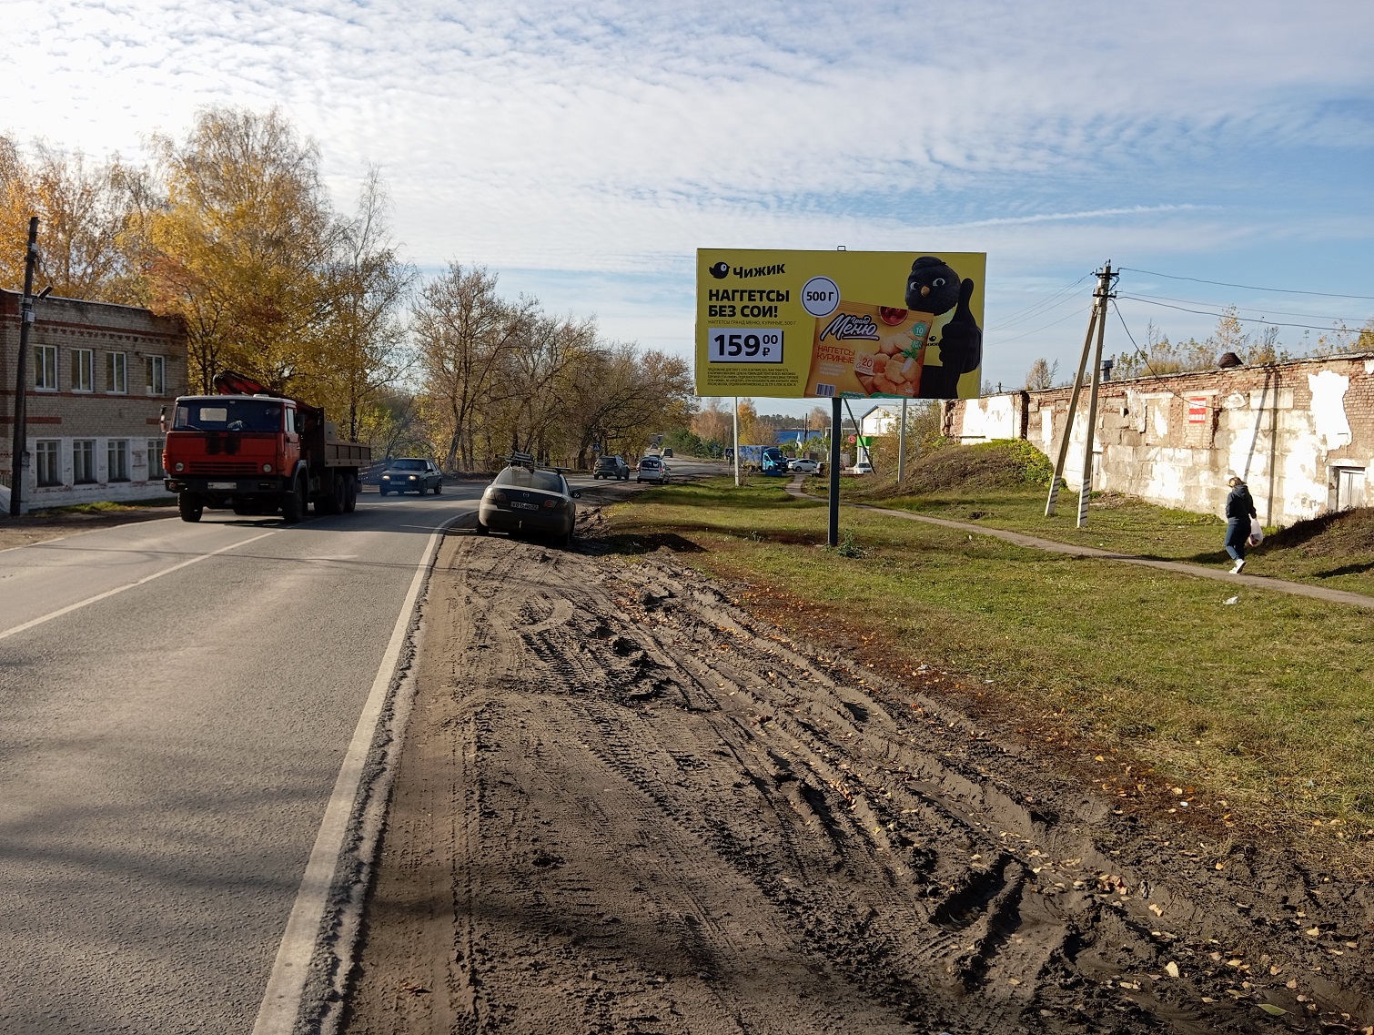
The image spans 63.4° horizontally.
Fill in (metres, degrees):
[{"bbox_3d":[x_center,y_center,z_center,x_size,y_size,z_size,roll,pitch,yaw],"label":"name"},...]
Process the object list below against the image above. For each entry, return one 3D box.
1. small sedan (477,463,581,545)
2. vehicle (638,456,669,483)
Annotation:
[{"bbox_3d":[-3.260,-0.360,23.700,1.800,1.480,4.650,4,4,-5],"label":"small sedan"},{"bbox_3d":[-2.145,-3.000,70.500,1.730,1.580,4.100,1,4,6],"label":"vehicle"}]

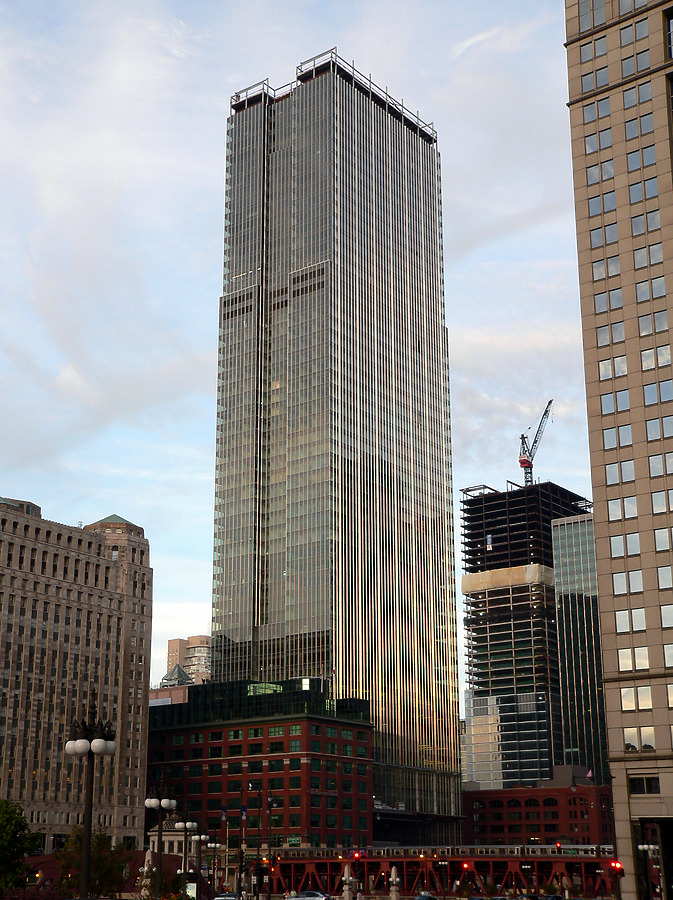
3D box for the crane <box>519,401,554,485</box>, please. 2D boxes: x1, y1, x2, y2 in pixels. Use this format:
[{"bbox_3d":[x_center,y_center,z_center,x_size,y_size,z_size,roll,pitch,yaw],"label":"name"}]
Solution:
[{"bbox_3d":[93.751,-3.015,616.004,25.000,55.000,6.000,16,-24,-41],"label":"crane"}]

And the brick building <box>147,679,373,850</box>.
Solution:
[{"bbox_3d":[-21.345,82.204,318.238,56.000,45.000,25.500,-13,-22,35],"label":"brick building"}]

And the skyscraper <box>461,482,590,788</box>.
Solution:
[{"bbox_3d":[92.432,103.823,579.136,45.000,165.000,56.000,-13,-22,35],"label":"skyscraper"}]

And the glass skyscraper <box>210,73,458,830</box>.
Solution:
[{"bbox_3d":[0.365,4.119,391.863,41.500,239.000,61.000,-13,-22,35],"label":"glass skyscraper"}]

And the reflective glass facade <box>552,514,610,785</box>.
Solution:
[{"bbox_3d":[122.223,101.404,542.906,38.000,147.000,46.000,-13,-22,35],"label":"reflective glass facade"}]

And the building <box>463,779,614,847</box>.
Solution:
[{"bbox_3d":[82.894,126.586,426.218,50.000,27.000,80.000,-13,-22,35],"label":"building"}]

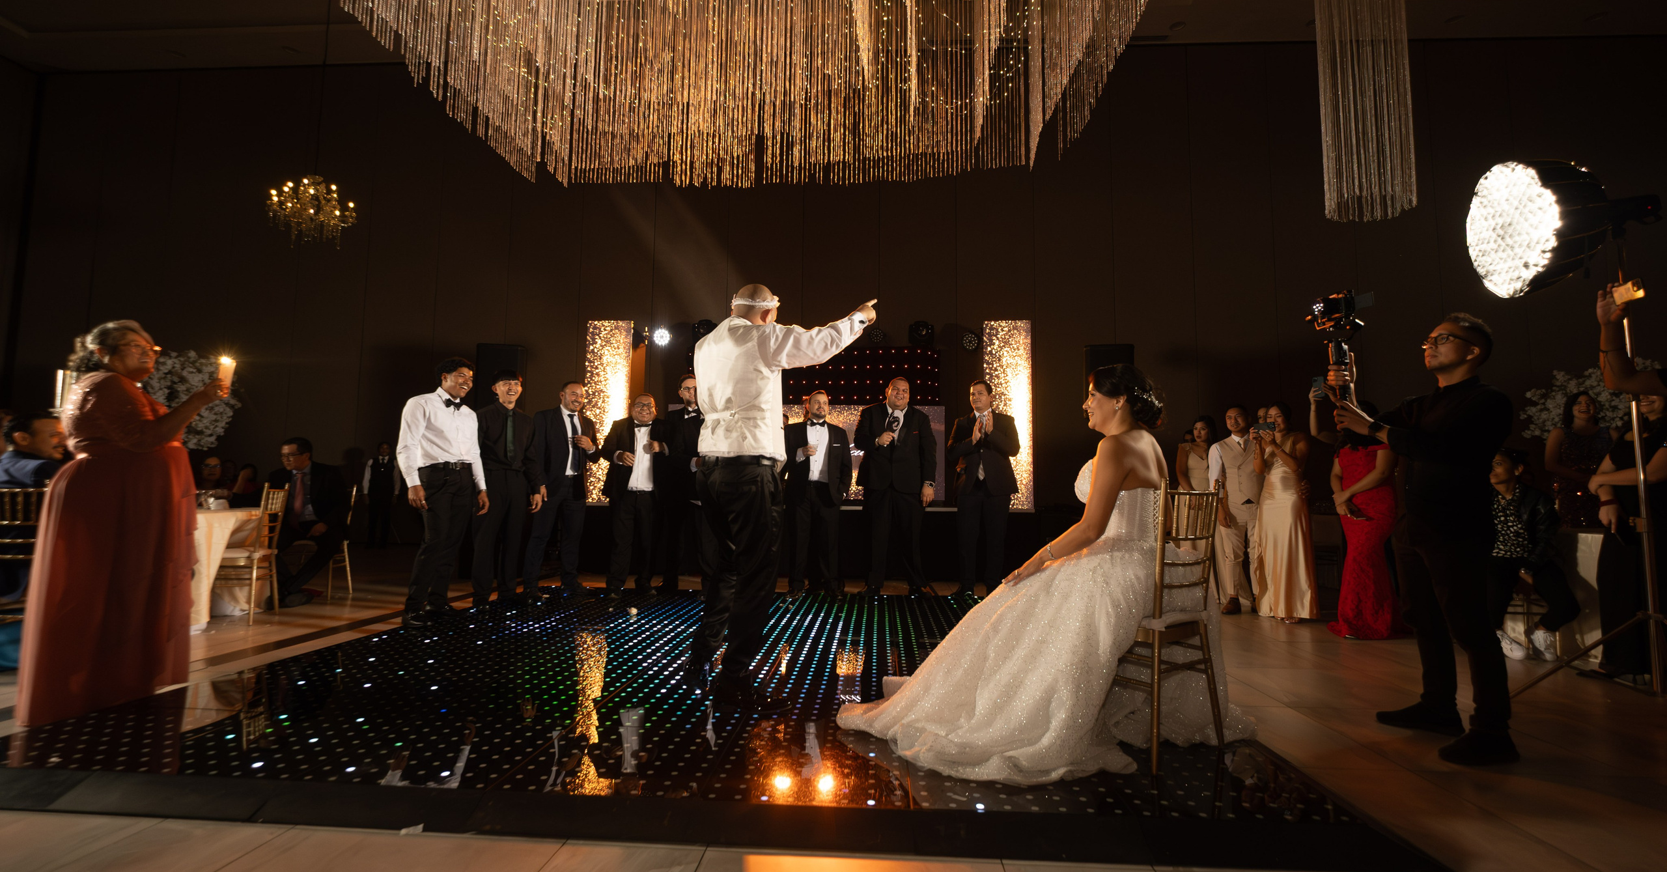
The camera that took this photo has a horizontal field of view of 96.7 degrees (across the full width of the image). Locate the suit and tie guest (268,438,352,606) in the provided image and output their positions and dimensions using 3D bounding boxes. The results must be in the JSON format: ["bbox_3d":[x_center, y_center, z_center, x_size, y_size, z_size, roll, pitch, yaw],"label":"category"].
[{"bbox_3d":[-4.229,0.655,5.962,0.600,1.310,0.740,2,-4,-17],"label":"suit and tie guest"}]

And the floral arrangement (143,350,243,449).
[{"bbox_3d":[-5.270,-0.289,5.977,0.760,0.740,0.760,4,-6,-41],"label":"floral arrangement"}]

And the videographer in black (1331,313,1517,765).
[{"bbox_3d":[2.280,0.336,2.902,0.650,1.660,0.540,-1,-4,16],"label":"videographer in black"}]

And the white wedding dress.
[{"bbox_3d":[0.726,0.595,2.867,1.400,1.000,1.100,-3,-6,41],"label":"white wedding dress"}]

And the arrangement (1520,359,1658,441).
[{"bbox_3d":[6.452,-0.282,6.300,0.950,0.720,0.950,-3,-6,44],"label":"arrangement"}]

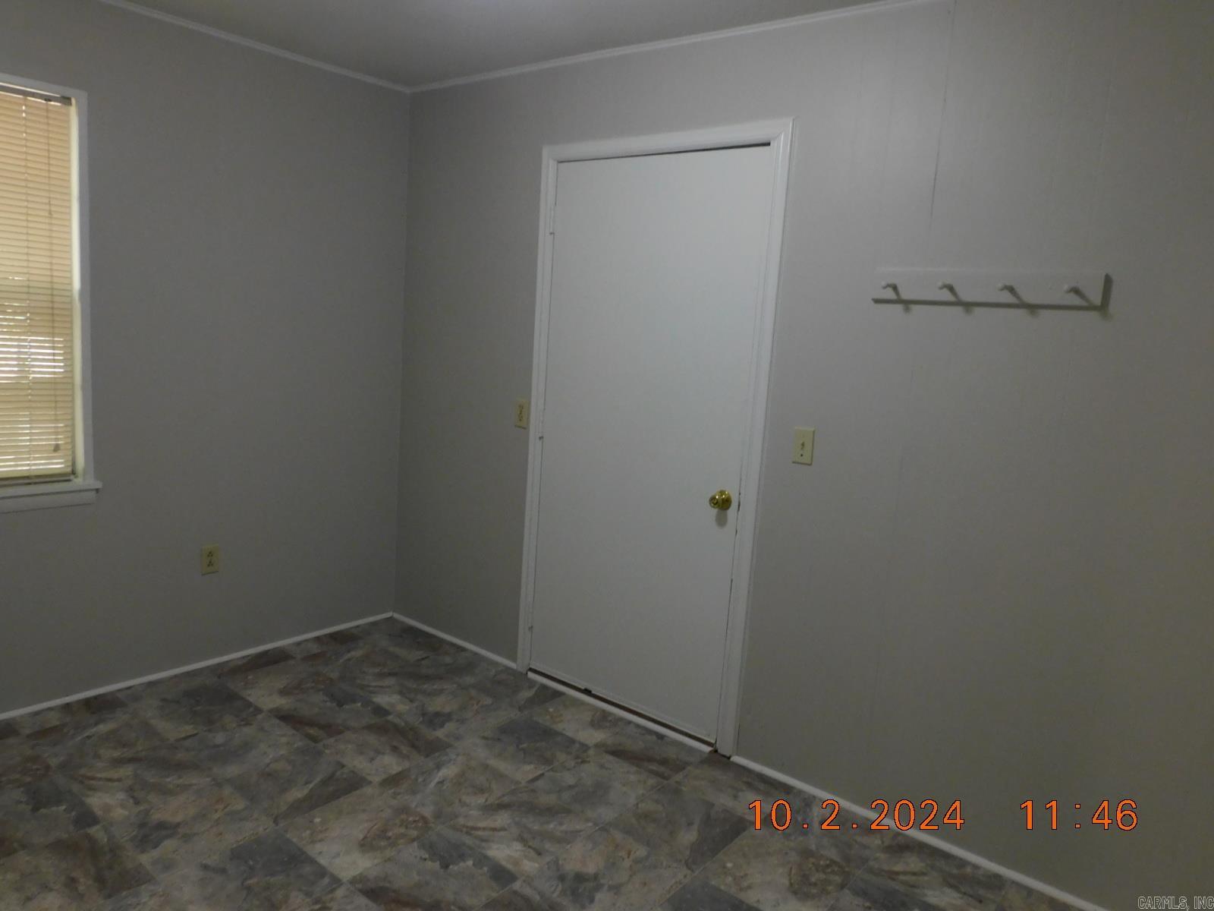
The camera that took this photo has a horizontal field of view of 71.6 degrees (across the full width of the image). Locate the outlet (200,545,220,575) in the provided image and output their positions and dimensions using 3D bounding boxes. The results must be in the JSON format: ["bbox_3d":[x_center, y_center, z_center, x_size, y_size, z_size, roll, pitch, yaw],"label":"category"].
[{"bbox_3d":[-1.565,0.411,3.324,0.010,0.115,0.069,11,11,38],"label":"outlet"}]

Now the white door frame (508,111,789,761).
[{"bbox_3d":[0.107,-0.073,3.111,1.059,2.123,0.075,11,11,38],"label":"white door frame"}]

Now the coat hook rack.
[{"bbox_3d":[1.002,-0.458,2.278,0.600,0.087,0.081,11,11,38],"label":"coat hook rack"}]

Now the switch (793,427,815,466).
[{"bbox_3d":[0.623,-0.028,2.667,0.069,0.115,0.014,11,11,38],"label":"switch"}]

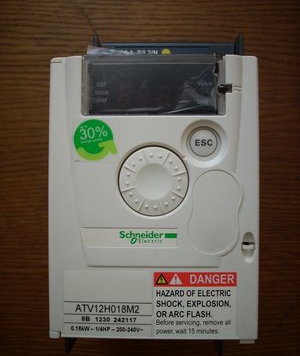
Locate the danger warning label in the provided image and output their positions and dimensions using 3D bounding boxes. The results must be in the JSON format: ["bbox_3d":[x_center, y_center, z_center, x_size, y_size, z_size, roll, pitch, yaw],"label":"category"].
[{"bbox_3d":[0.016,0.043,0.146,0.028,0.001,0.023,0,89,1],"label":"danger warning label"}]

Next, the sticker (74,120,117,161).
[{"bbox_3d":[-0.019,-0.013,0.146,0.015,0.001,0.014,0,89,1],"label":"sticker"}]

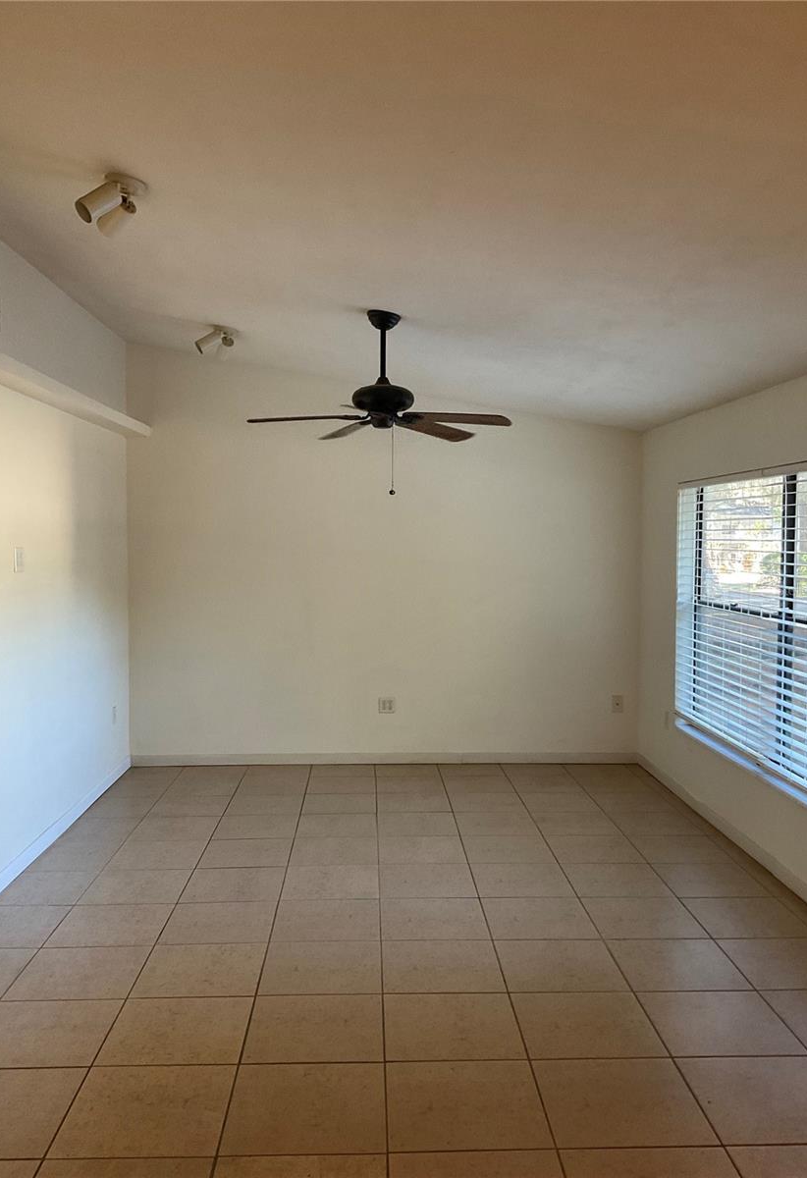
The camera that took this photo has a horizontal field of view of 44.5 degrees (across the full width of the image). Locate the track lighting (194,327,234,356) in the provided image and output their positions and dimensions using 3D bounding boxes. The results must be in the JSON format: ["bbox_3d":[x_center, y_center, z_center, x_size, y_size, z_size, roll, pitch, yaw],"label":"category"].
[{"bbox_3d":[-1.074,-1.436,5.806,0.240,0.184,0.220,1,3,10],"label":"track lighting"}]

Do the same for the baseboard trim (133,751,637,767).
[{"bbox_3d":[-0.115,1.218,7.056,3.615,0.081,0.015,0,3,-2],"label":"baseboard trim"}]

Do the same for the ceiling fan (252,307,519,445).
[{"bbox_3d":[-0.092,-1.038,4.717,1.280,0.565,1.280,0,3,-2],"label":"ceiling fan"}]

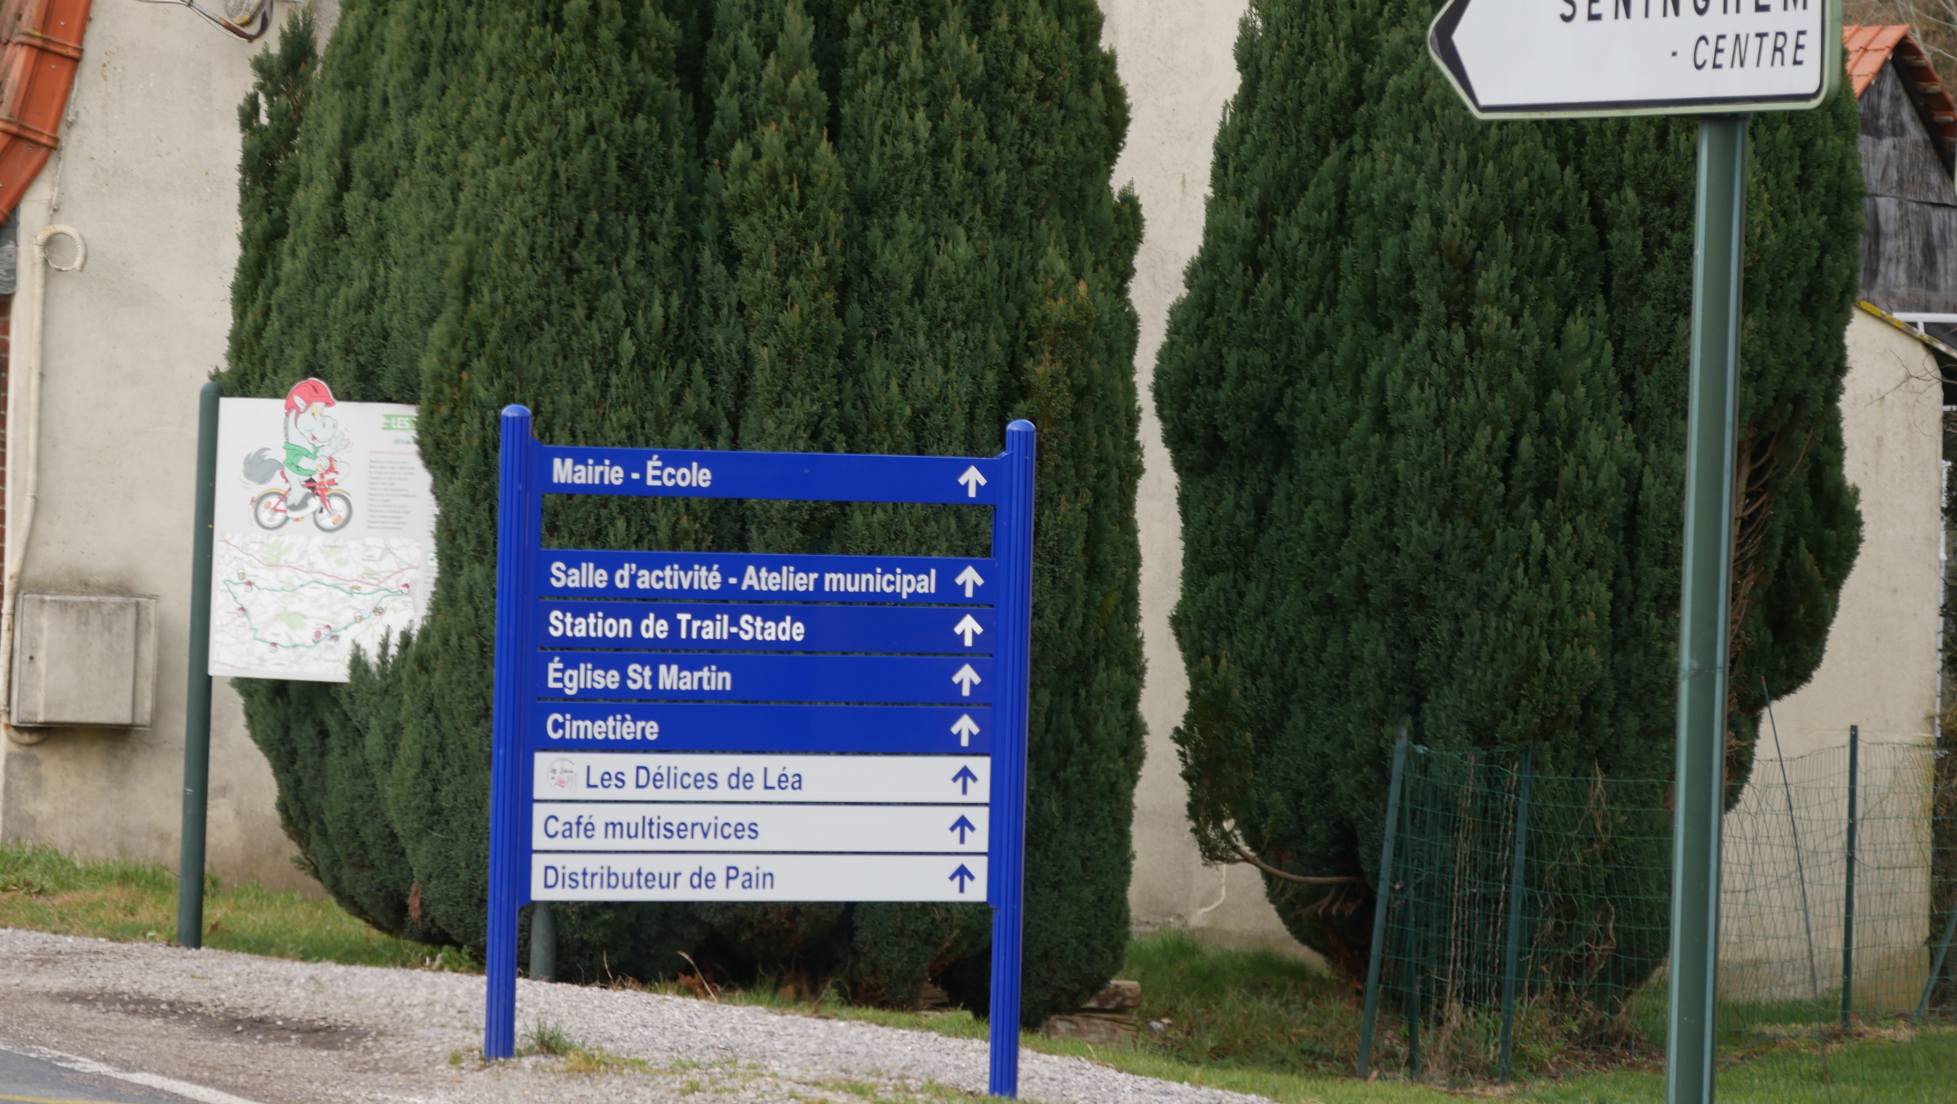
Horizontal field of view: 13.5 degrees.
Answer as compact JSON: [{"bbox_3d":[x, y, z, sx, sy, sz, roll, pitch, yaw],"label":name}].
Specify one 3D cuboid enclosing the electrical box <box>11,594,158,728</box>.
[{"bbox_3d":[-3.355,0.408,31.000,0.500,0.500,0.200,2,0,14],"label":"electrical box"}]

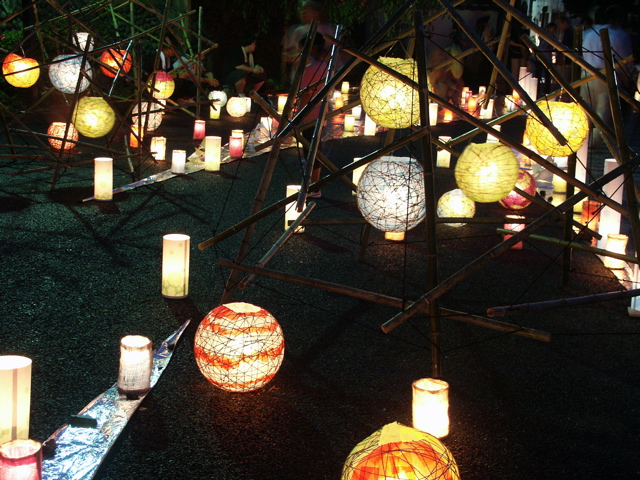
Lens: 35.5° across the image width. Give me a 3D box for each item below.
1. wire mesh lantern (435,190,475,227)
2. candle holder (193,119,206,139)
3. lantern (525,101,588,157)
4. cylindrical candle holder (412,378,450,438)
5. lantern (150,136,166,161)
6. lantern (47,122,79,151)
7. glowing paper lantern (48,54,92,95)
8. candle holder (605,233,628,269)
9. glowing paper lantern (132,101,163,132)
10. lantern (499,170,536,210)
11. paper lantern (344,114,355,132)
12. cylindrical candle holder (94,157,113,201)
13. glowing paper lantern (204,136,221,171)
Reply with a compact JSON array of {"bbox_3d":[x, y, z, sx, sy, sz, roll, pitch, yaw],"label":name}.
[{"bbox_3d":[0.946,-0.217,6.904,0.267,0.262,0.267,4,13,8],"label":"wire mesh lantern"},{"bbox_3d":[-1.323,-1.211,10.995,0.135,0.202,0.135,0,13,-7],"label":"candle holder"},{"bbox_3d":[1.198,-0.558,5.032,0.315,0.280,0.315,4,13,0],"label":"lantern"},{"bbox_3d":[0.389,0.590,3.500,0.127,0.172,0.127,4,13,0],"label":"cylindrical candle holder"},{"bbox_3d":[-1.508,-0.855,9.335,0.135,0.206,0.135,4,13,0],"label":"lantern"},{"bbox_3d":[-2.520,-1.023,9.812,0.314,0.286,0.314,-1,13,-14],"label":"lantern"},{"bbox_3d":[-2.080,-1.386,8.351,0.372,0.346,0.372,-1,13,-14],"label":"glowing paper lantern"},{"bbox_3d":[1.770,0.070,5.961,0.130,0.181,0.130,6,14,17],"label":"candle holder"},{"bbox_3d":[-1.823,-1.304,10.544,0.320,0.300,0.320,4,13,0],"label":"glowing paper lantern"},{"bbox_3d":[1.505,-0.368,7.602,0.285,0.280,0.285,5,13,11],"label":"lantern"},{"bbox_3d":[0.364,-1.418,12.151,0.122,0.200,0.122,2,13,1],"label":"paper lantern"},{"bbox_3d":[-1.571,-0.439,7.260,0.132,0.297,0.132,4,13,0],"label":"cylindrical candle holder"},{"bbox_3d":[-0.950,-0.765,8.892,0.133,0.295,0.133,4,13,0],"label":"glowing paper lantern"}]

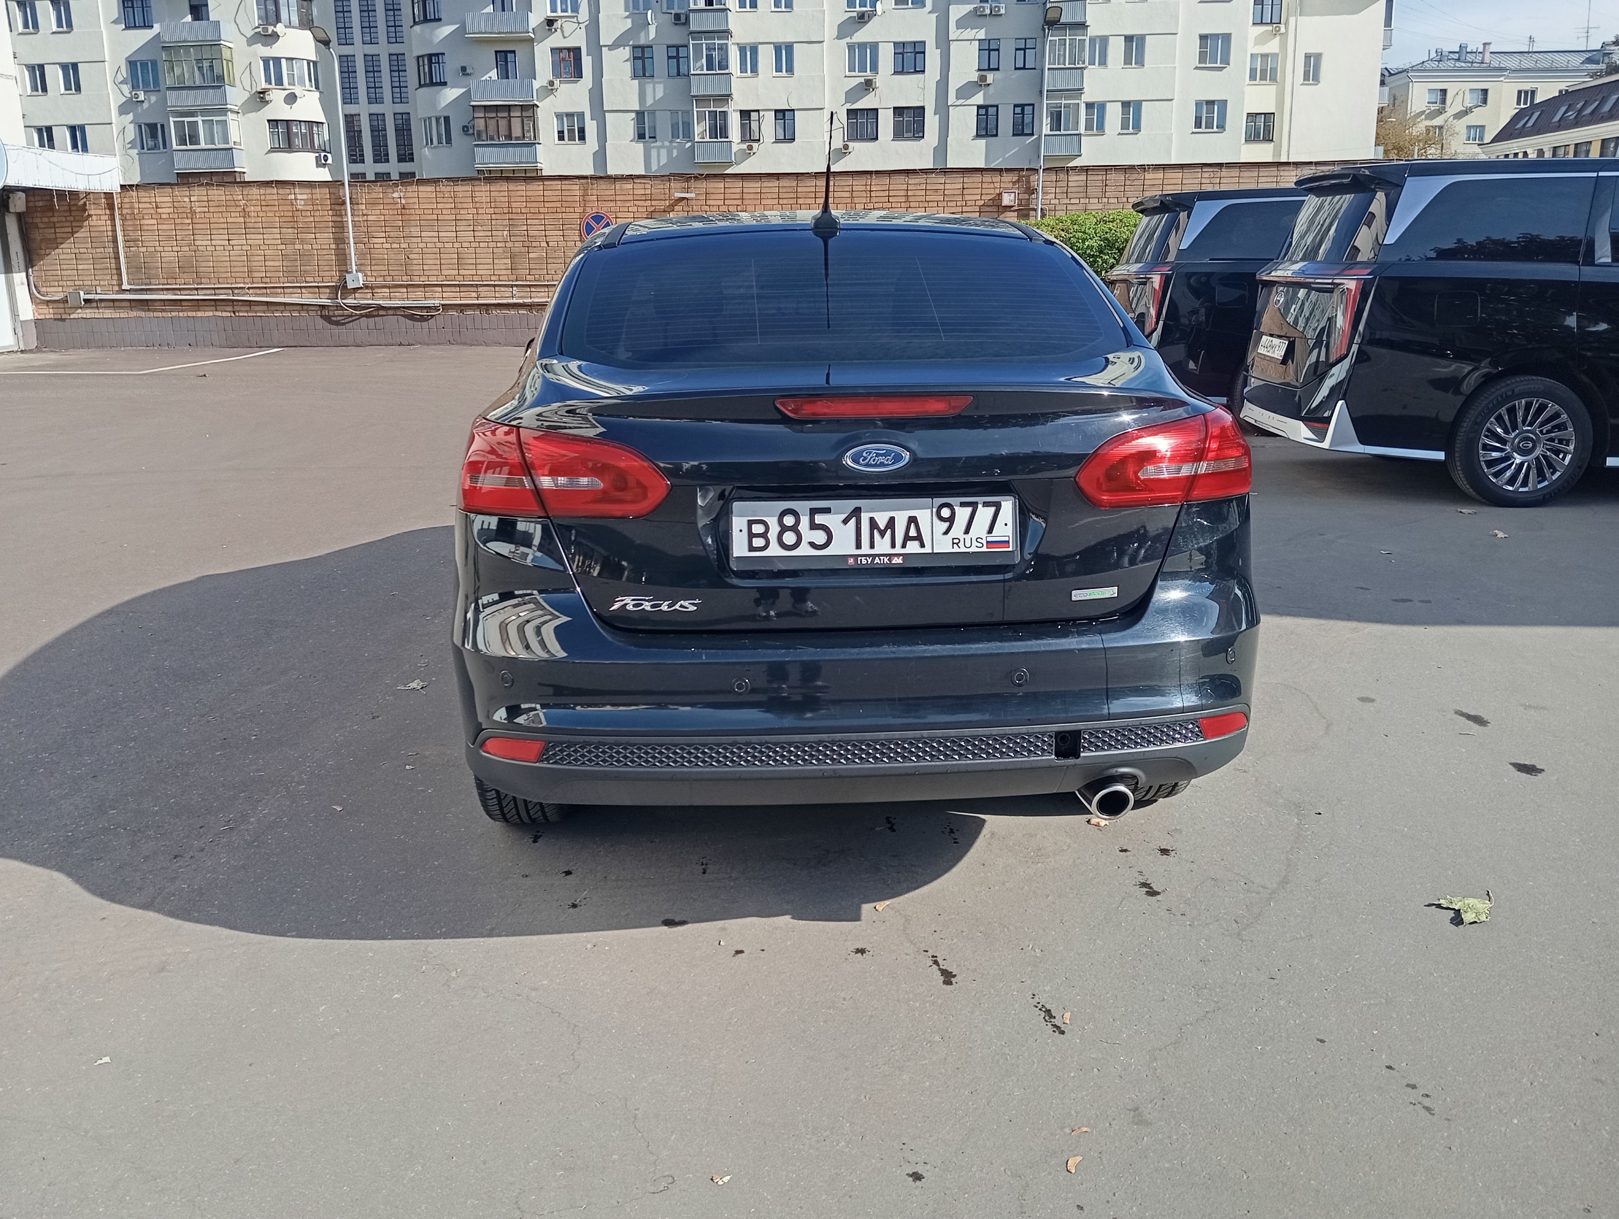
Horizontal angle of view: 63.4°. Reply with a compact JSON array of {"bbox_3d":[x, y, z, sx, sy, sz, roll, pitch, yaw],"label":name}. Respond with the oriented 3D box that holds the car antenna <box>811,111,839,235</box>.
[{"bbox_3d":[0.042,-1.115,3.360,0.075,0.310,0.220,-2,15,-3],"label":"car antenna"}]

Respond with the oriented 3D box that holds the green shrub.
[{"bbox_3d":[3.603,-3.912,16.000,2.200,1.900,1.600,-1,14,0],"label":"green shrub"}]

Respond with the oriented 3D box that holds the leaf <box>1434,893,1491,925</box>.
[{"bbox_3d":[1.399,0.639,2.797,0.115,0.033,0.085,7,17,28],"label":"leaf"}]

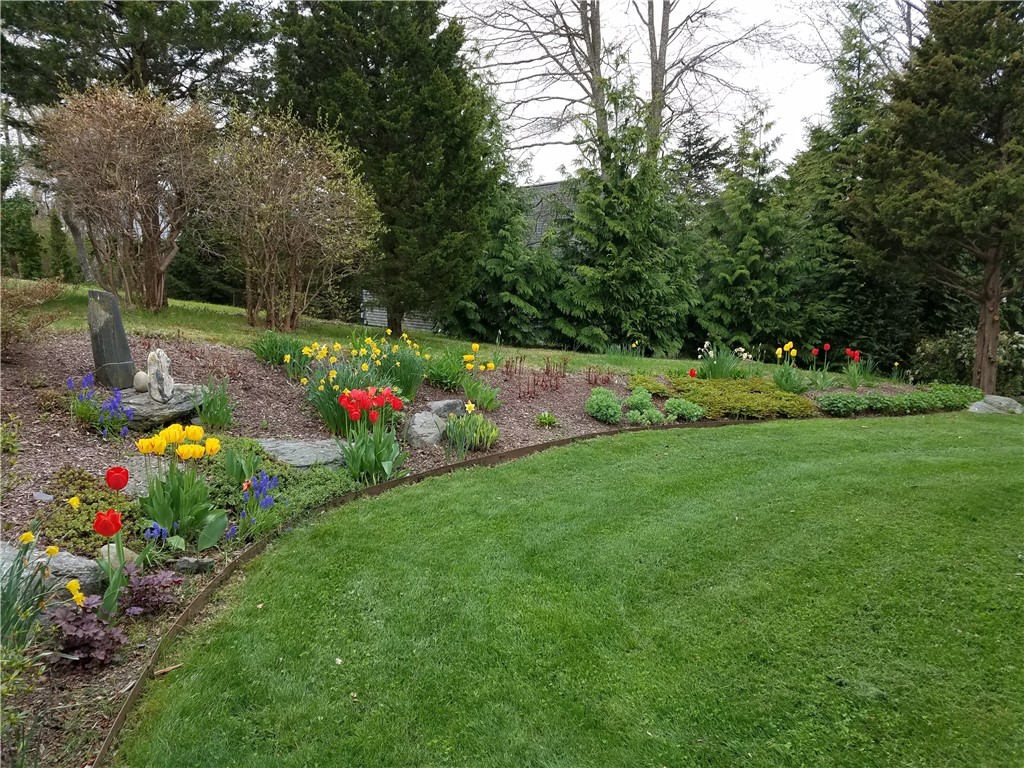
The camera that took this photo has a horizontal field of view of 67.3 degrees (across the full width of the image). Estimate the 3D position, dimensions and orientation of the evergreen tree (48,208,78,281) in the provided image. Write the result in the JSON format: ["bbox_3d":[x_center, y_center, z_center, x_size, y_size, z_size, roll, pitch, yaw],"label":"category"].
[{"bbox_3d":[-12.273,-3.788,21.000,0.848,1.962,0.848,0,8,0],"label":"evergreen tree"}]

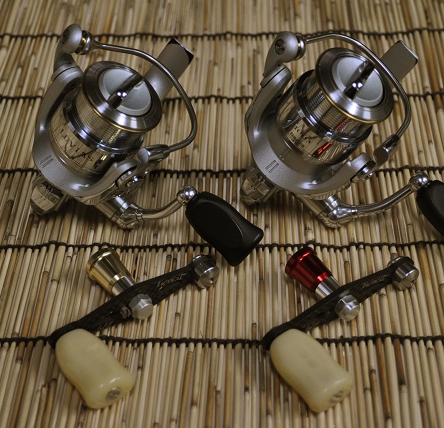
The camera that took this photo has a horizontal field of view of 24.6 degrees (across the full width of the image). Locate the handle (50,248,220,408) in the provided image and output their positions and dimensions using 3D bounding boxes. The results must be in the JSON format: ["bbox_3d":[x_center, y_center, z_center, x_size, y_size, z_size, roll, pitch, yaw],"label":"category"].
[{"bbox_3d":[-0.043,0.048,0.515,0.102,0.022,0.085,-24,48,-24],"label":"handle"}]

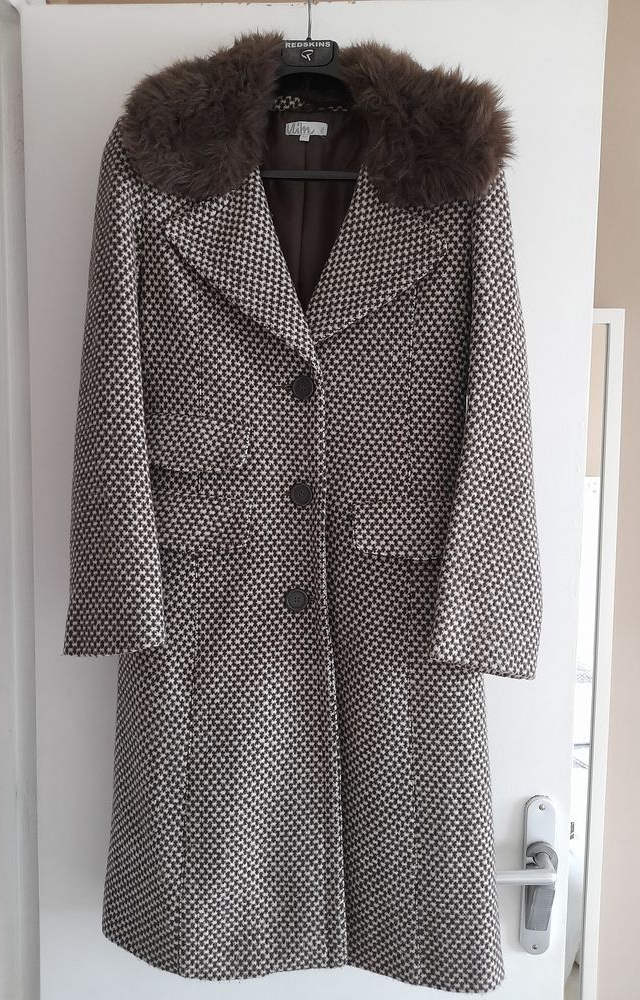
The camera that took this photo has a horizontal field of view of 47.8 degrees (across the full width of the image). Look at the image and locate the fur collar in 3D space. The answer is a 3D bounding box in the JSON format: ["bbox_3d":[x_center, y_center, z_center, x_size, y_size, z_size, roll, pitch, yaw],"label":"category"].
[{"bbox_3d":[-0.004,-0.436,0.827,0.440,0.205,0.130,2,5,1],"label":"fur collar"}]

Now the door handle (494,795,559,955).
[{"bbox_3d":[0.243,0.497,0.935,0.136,0.222,0.060,1,5,1],"label":"door handle"}]

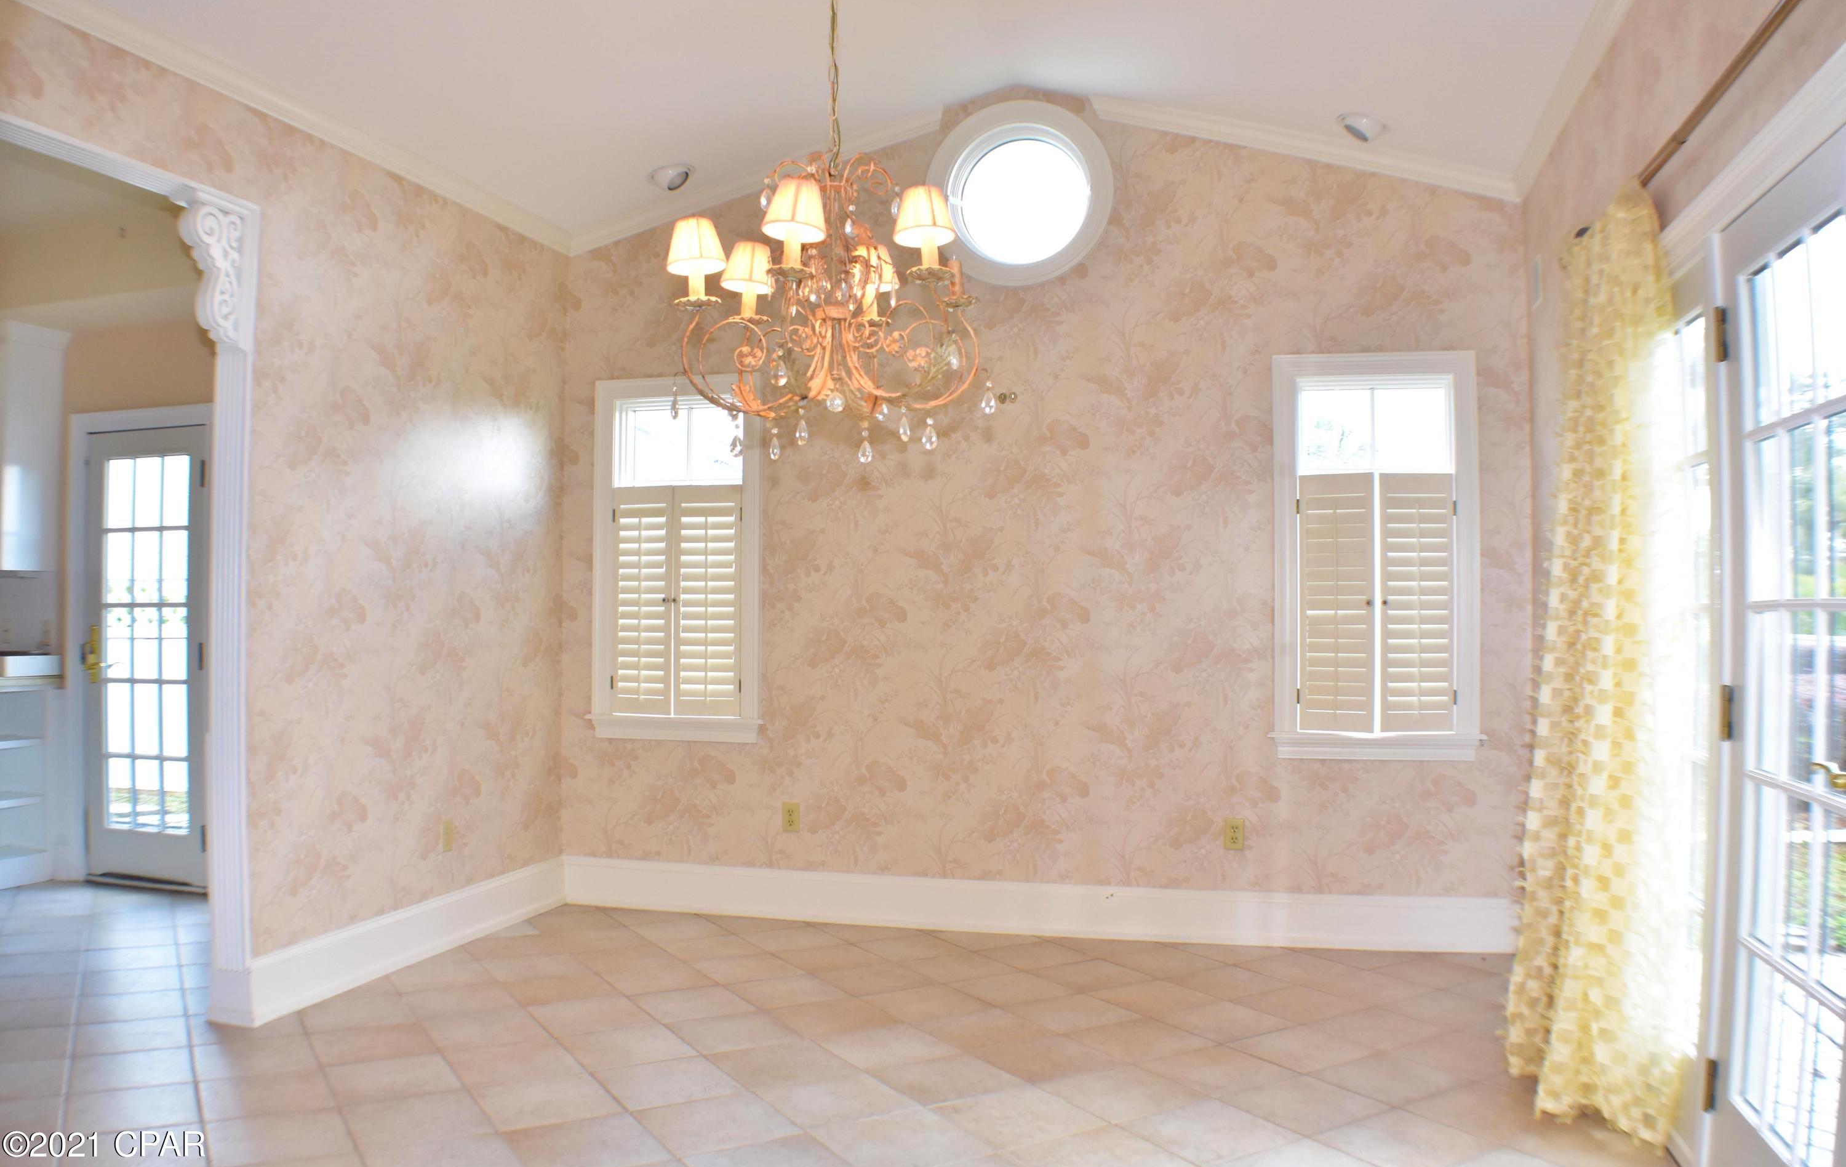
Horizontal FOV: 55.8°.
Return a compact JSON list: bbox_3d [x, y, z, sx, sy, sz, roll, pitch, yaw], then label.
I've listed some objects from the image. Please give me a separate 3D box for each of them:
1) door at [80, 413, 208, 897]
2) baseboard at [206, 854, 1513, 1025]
[{"bbox_3d":[-3.338,0.323,7.500,0.635,2.000,0.060,0,-1,17],"label":"door"},{"bbox_3d":[0.031,1.228,5.681,3.850,0.197,2.160,0,-1,14],"label":"baseboard"}]

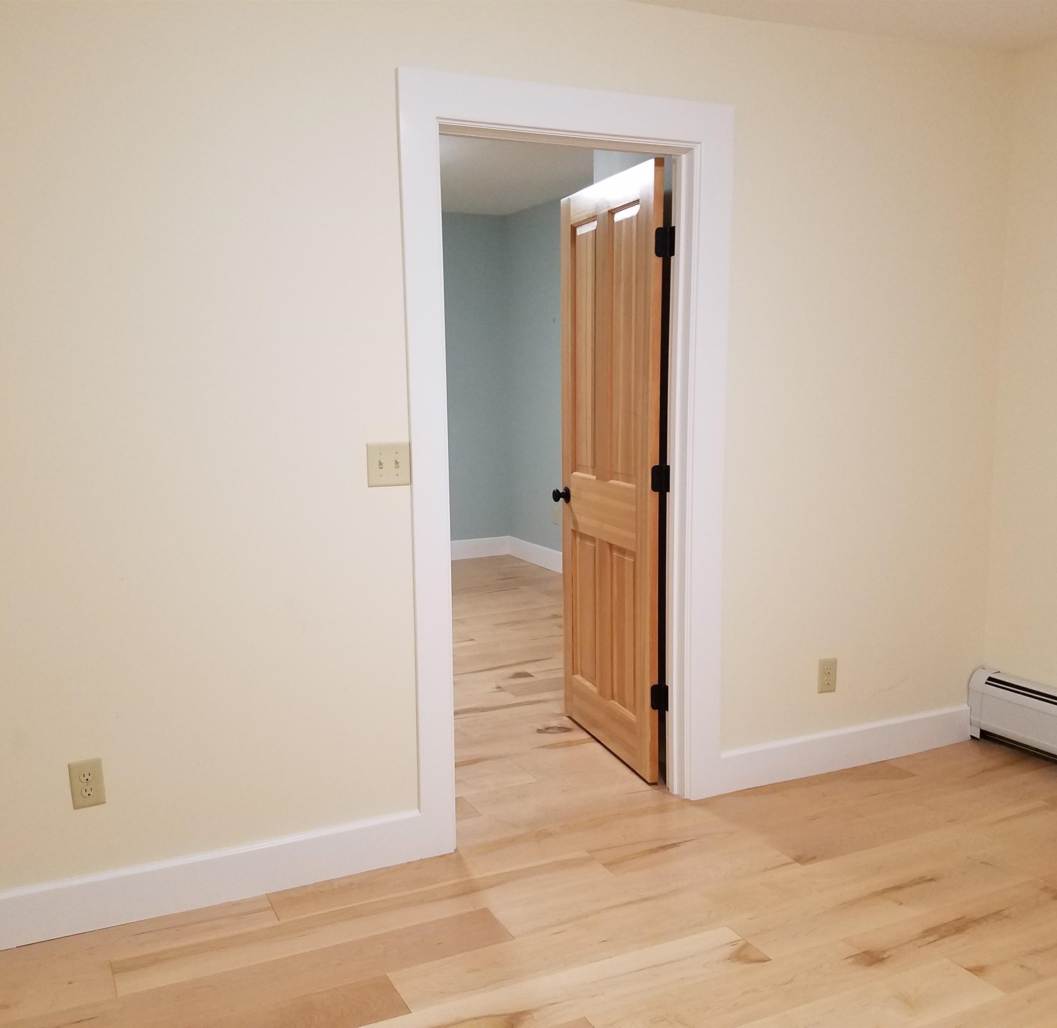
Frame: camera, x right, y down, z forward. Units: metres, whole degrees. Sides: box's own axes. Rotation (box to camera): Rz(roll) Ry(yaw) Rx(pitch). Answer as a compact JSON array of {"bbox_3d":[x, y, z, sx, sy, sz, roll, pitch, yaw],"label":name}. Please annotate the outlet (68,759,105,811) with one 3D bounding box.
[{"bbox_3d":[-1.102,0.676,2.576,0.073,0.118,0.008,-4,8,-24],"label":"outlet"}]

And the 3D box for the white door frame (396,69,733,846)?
[{"bbox_3d":[0.126,-0.126,3.099,1.044,2.174,0.140,-4,8,-24],"label":"white door frame"}]

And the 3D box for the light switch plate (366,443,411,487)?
[{"bbox_3d":[-0.378,-0.134,2.804,0.119,0.117,0.014,-4,8,-24],"label":"light switch plate"}]

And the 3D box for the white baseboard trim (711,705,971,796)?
[{"bbox_3d":[1.179,0.819,3.640,1.199,0.128,0.021,-4,8,-24],"label":"white baseboard trim"}]

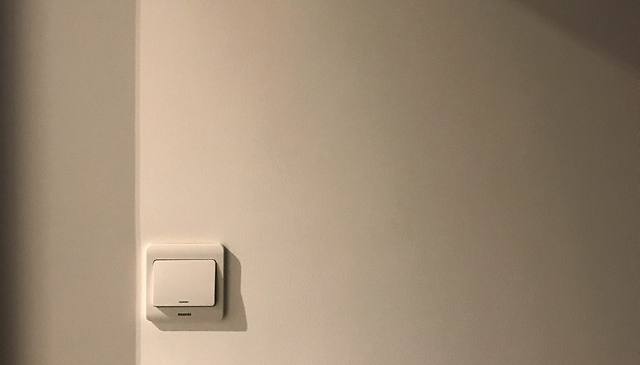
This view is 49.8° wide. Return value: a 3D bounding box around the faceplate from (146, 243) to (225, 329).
[{"bbox_3d":[-0.149,0.112,0.763,0.086,0.087,0.013,0,0,0],"label":"faceplate"}]

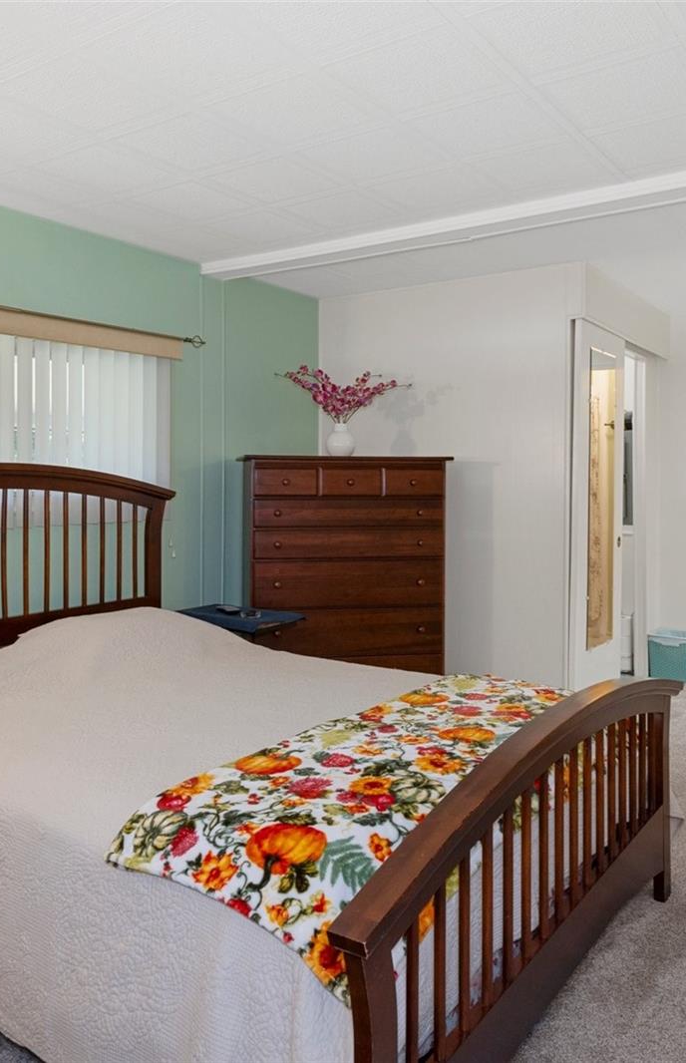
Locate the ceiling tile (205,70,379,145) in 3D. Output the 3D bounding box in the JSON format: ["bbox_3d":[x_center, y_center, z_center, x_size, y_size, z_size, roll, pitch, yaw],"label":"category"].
[{"bbox_3d":[-0.130,-1.162,2.220,0.350,0.020,0.345,4,6,35],"label":"ceiling tile"}]

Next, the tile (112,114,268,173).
[{"bbox_3d":[-0.463,-1.187,2.457,0.350,0.020,0.345,4,6,35],"label":"tile"}]

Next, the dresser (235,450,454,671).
[{"bbox_3d":[-0.015,0.300,3.960,0.990,1.320,0.470,0,4,-11],"label":"dresser"}]

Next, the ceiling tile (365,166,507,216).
[{"bbox_3d":[0.328,-1.211,2.850,0.350,0.020,0.345,4,6,35],"label":"ceiling tile"}]

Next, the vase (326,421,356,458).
[{"bbox_3d":[-0.009,-0.455,3.920,0.147,0.185,0.147,1,4,0],"label":"vase"}]

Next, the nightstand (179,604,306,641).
[{"bbox_3d":[-0.455,0.678,3.320,0.520,0.640,0.360,4,5,37],"label":"nightstand"}]

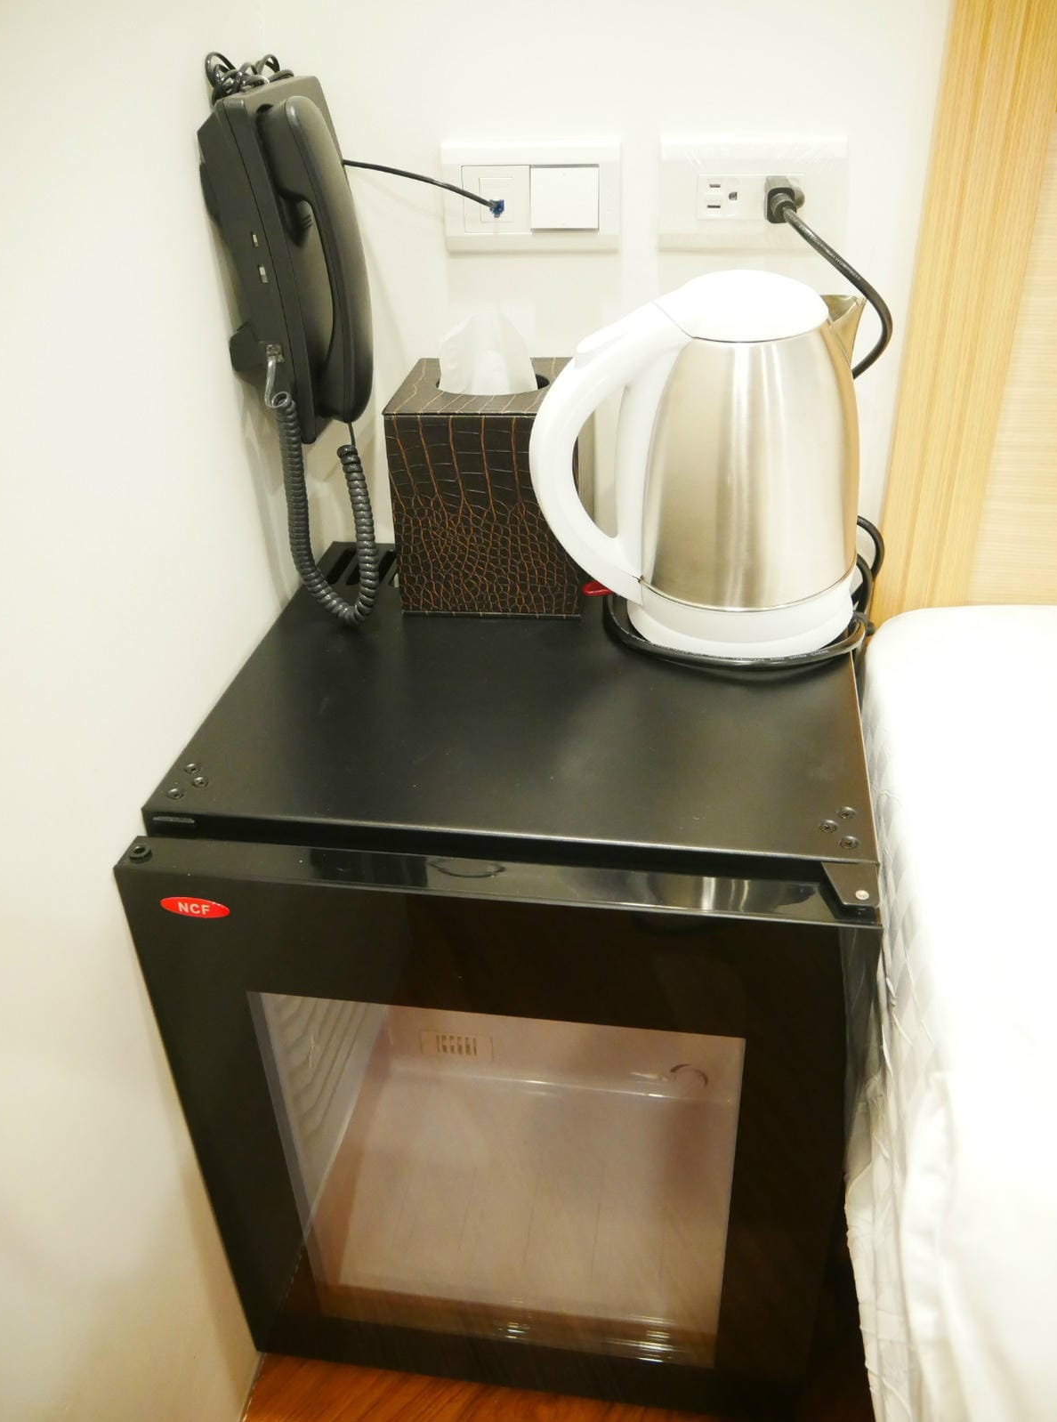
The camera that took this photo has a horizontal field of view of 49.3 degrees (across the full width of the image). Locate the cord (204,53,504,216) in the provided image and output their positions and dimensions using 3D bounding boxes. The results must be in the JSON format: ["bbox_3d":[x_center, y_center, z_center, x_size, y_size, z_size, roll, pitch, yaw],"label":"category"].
[{"bbox_3d":[-0.105,-0.360,0.729,0.155,0.108,0.105,5,34,12],"label":"cord"}]

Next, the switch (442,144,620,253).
[{"bbox_3d":[0.003,-0.346,0.776,0.120,0.069,0.012,5,34,12],"label":"switch"}]

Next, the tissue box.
[{"bbox_3d":[-0.021,-0.162,0.826,0.127,0.146,0.125,2,33,7],"label":"tissue box"}]

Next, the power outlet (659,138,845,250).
[{"bbox_3d":[0.146,-0.335,0.745,0.120,0.069,0.012,5,34,12],"label":"power outlet"}]

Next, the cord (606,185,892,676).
[{"bbox_3d":[0.143,-0.180,0.737,0.186,0.265,0.178,5,34,12],"label":"cord"}]

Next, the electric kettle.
[{"bbox_3d":[0.109,-0.154,0.730,0.217,0.229,0.155,-6,33,-5],"label":"electric kettle"}]

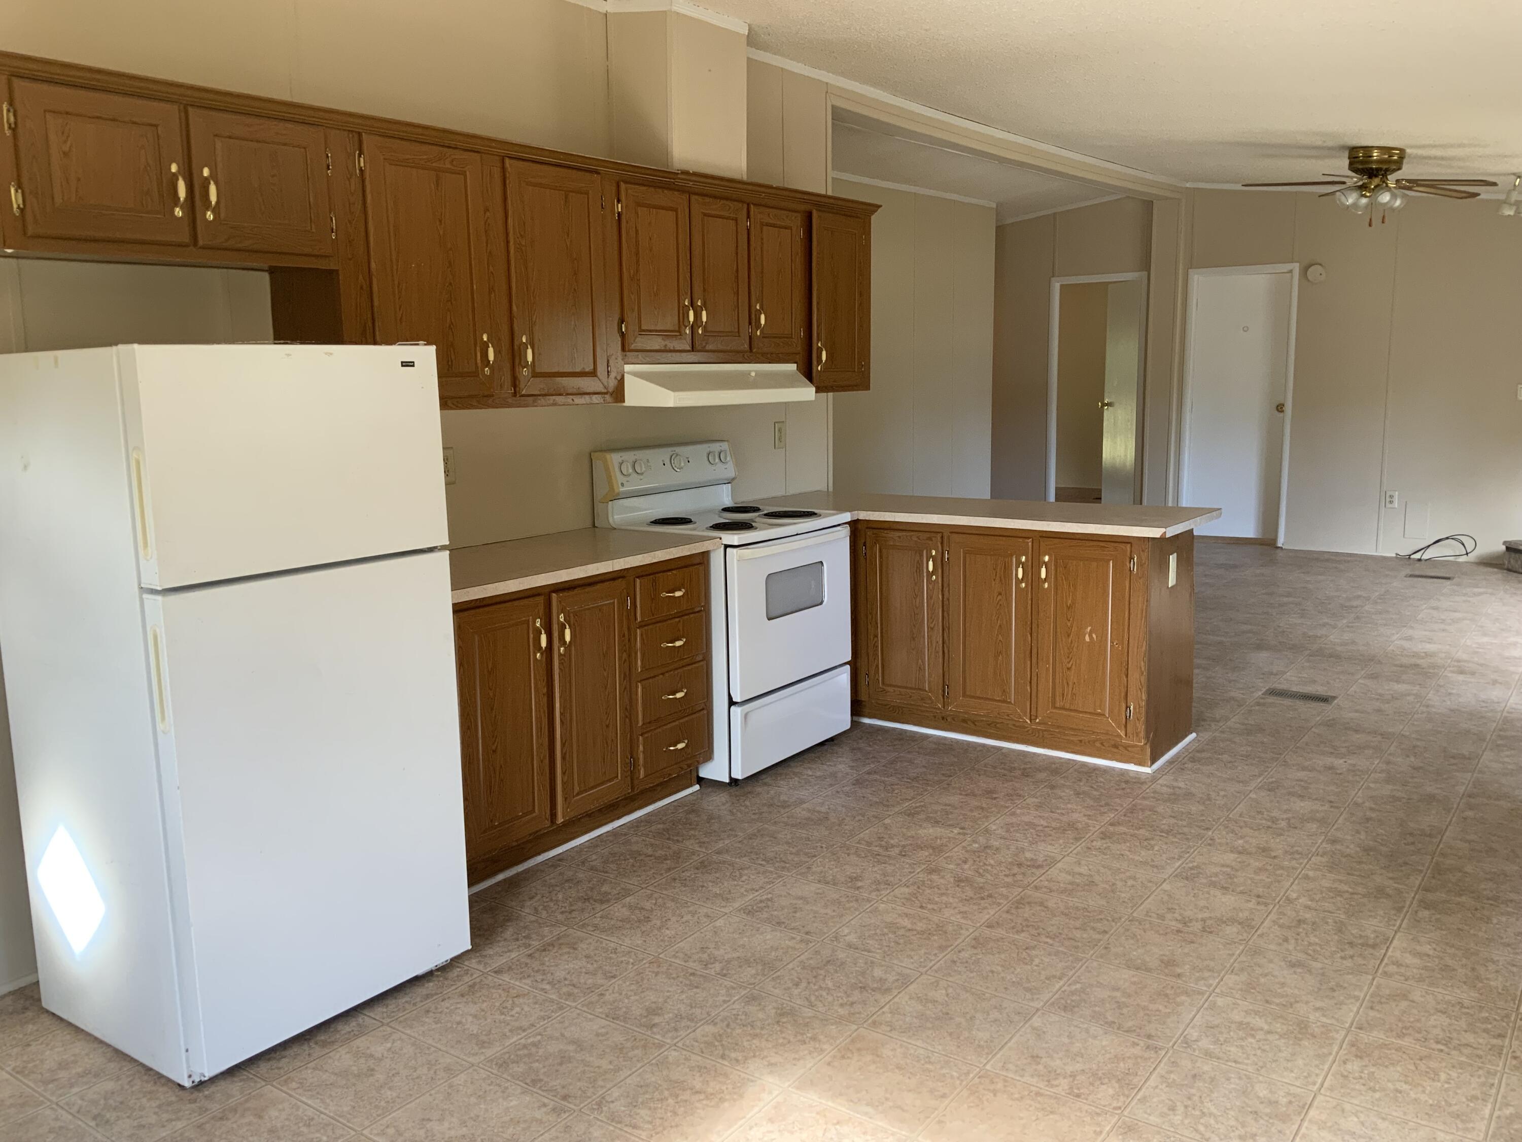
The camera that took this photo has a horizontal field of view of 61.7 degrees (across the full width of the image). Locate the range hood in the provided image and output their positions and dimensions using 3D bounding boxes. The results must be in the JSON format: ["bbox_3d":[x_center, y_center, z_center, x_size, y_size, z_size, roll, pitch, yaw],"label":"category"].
[{"bbox_3d":[-0.227,-0.711,4.863,0.445,0.150,1.070,6,11,35],"label":"range hood"}]

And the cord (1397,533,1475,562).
[{"bbox_3d":[4.839,-0.170,9.159,0.510,0.190,0.150,6,11,35],"label":"cord"}]

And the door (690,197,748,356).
[{"bbox_3d":[-0.145,-1.103,4.781,0.035,0.557,0.355,6,11,34],"label":"door"}]

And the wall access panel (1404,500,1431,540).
[{"bbox_3d":[4.729,-0.362,9.188,0.154,0.266,0.020,6,12,35],"label":"wall access panel"}]

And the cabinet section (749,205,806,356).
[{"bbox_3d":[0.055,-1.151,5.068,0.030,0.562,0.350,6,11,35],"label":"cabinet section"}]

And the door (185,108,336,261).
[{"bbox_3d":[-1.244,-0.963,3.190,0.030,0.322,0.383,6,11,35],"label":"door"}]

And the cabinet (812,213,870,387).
[{"bbox_3d":[0.222,-1.160,5.562,0.315,0.750,0.468,6,11,35],"label":"cabinet"}]

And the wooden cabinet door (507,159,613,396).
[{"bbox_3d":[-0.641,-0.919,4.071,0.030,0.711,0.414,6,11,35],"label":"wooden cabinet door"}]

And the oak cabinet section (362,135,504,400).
[{"bbox_3d":[-1.060,-0.863,3.760,0.310,0.727,0.471,6,11,34],"label":"oak cabinet section"}]

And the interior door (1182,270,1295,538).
[{"bbox_3d":[3.695,-1.259,9.887,0.750,2.070,0.050,6,11,35],"label":"interior door"}]

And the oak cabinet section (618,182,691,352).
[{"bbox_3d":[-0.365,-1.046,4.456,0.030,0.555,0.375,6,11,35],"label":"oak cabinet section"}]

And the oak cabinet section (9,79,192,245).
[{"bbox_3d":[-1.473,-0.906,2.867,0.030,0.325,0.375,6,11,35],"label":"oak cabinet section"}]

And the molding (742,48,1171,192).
[{"bbox_3d":[1.505,-2.544,7.472,0.035,0.055,6.020,6,11,35],"label":"molding"}]

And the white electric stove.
[{"bbox_3d":[-0.118,0.118,4.902,0.680,1.175,0.757,6,11,35],"label":"white electric stove"}]

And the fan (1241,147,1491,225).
[{"bbox_3d":[3.071,-1.937,6.400,1.330,0.390,1.330,6,11,35],"label":"fan"}]

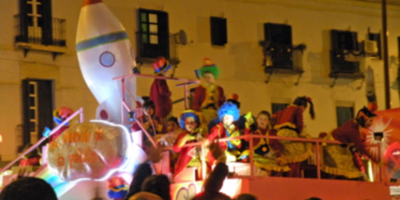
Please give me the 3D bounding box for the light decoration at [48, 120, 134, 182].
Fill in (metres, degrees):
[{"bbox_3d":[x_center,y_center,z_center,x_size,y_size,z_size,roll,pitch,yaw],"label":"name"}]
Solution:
[{"bbox_3d":[-1.638,0.749,17.300,1.270,0.850,0.300,-5,-6,27],"label":"light decoration"}]

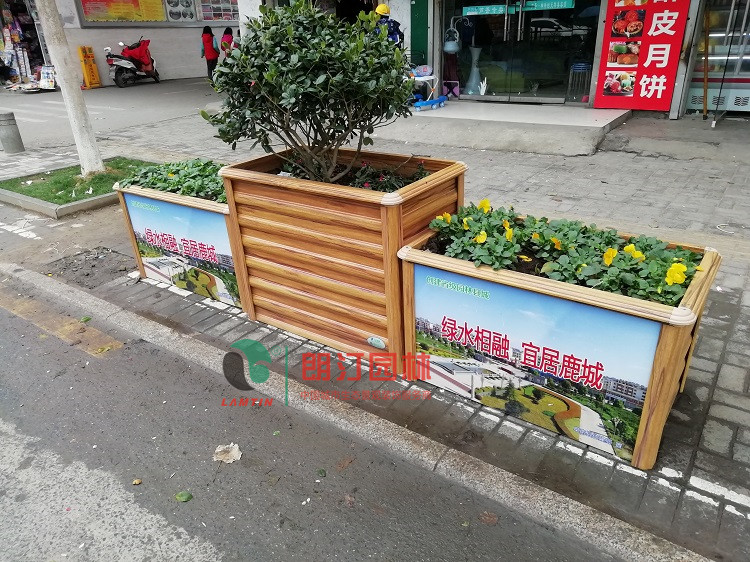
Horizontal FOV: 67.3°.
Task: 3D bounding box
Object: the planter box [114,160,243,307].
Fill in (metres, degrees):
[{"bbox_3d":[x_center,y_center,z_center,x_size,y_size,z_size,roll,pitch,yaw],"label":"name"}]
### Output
[{"bbox_3d":[-0.981,-0.330,3.431,1.032,0.667,0.568,14,30,32],"label":"planter box"}]

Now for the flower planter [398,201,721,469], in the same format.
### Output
[{"bbox_3d":[0.652,0.133,2.142,1.012,0.672,0.555,15,32,33],"label":"flower planter"}]

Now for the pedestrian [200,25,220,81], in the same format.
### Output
[{"bbox_3d":[-4.799,-6.642,16.551,0.500,1.530,0.320,-5,25,-7],"label":"pedestrian"}]

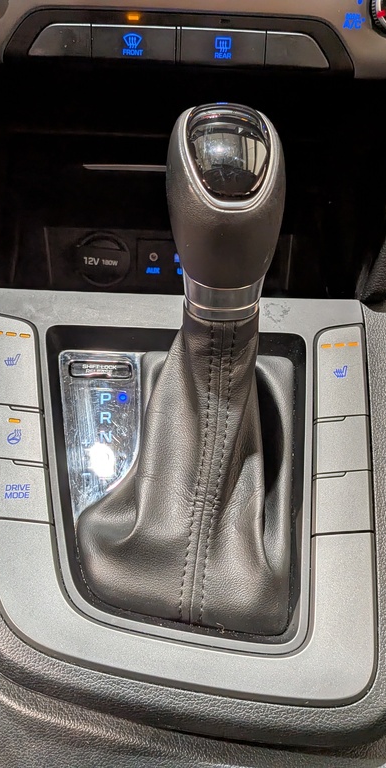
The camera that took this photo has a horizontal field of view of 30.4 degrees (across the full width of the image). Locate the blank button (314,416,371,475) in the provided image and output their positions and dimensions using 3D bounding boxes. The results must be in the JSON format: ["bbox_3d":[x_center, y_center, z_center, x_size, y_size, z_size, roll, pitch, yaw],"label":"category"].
[{"bbox_3d":[0.071,0.031,0.342,0.027,0.009,0.032,6,58,-2],"label":"blank button"}]

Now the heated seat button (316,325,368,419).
[{"bbox_3d":[0.075,-0.005,0.365,0.026,0.009,0.059,5,58,-2],"label":"heated seat button"}]

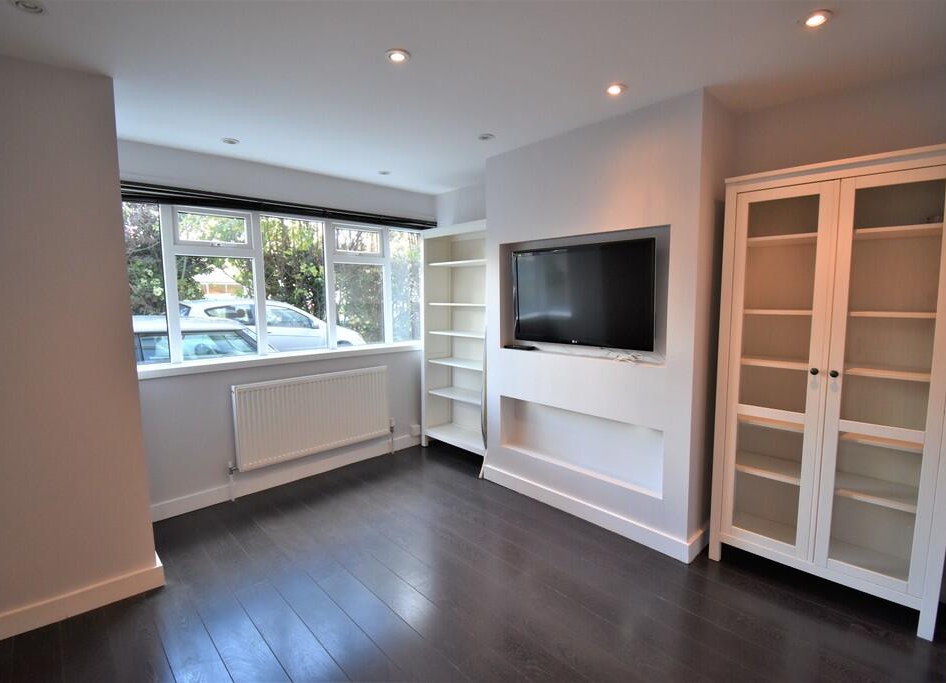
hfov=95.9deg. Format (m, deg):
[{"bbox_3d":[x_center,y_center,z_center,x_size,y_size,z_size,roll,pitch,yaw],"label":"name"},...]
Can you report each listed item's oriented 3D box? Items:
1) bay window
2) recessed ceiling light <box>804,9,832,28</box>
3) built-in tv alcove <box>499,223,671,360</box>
[{"bbox_3d":[-1.324,-0.422,3.398,2.420,1.100,0.140,-6,8,-43],"label":"bay window"},{"bbox_3d":[1.211,-1.123,1.504,0.098,0.040,0.098,-6,8,-43],"label":"recessed ceiling light"},{"bbox_3d":[0.698,-0.283,2.744,0.250,0.747,1.207,-6,8,-43],"label":"built-in tv alcove"}]

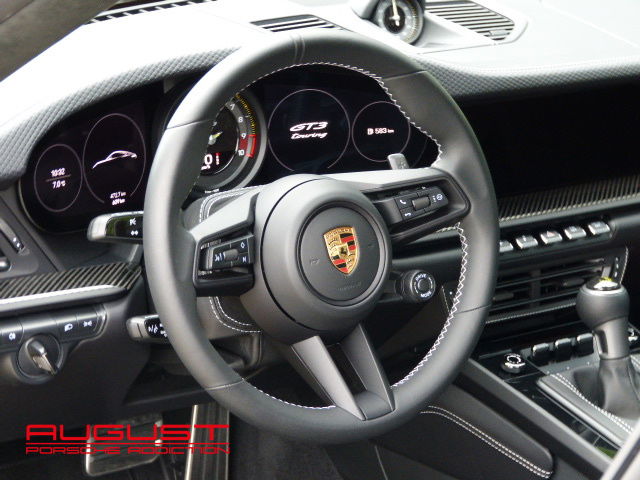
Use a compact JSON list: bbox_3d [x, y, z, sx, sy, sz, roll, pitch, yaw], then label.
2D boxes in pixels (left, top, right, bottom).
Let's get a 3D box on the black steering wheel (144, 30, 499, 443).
[{"bbox_3d":[-0.007,-0.002,1.734,0.360,0.360,0.095,-15,5,-33],"label":"black steering wheel"}]

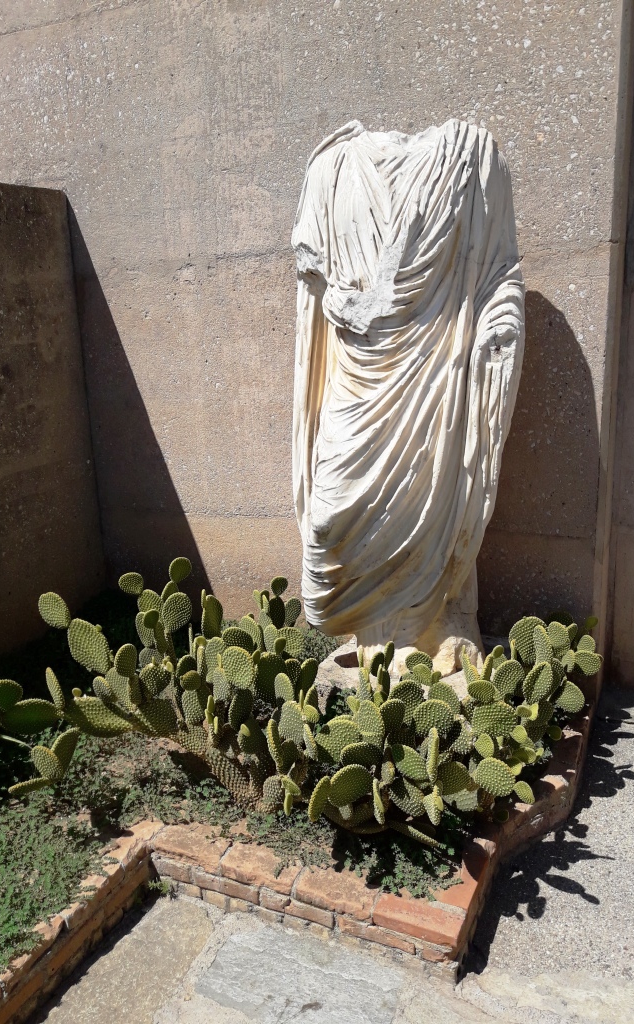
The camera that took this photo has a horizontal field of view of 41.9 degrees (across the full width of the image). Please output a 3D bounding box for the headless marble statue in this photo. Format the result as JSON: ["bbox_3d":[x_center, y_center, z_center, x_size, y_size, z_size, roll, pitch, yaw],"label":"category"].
[{"bbox_3d":[0.285,-0.328,2.578,0.690,1.640,0.450,3,15,17],"label":"headless marble statue"}]

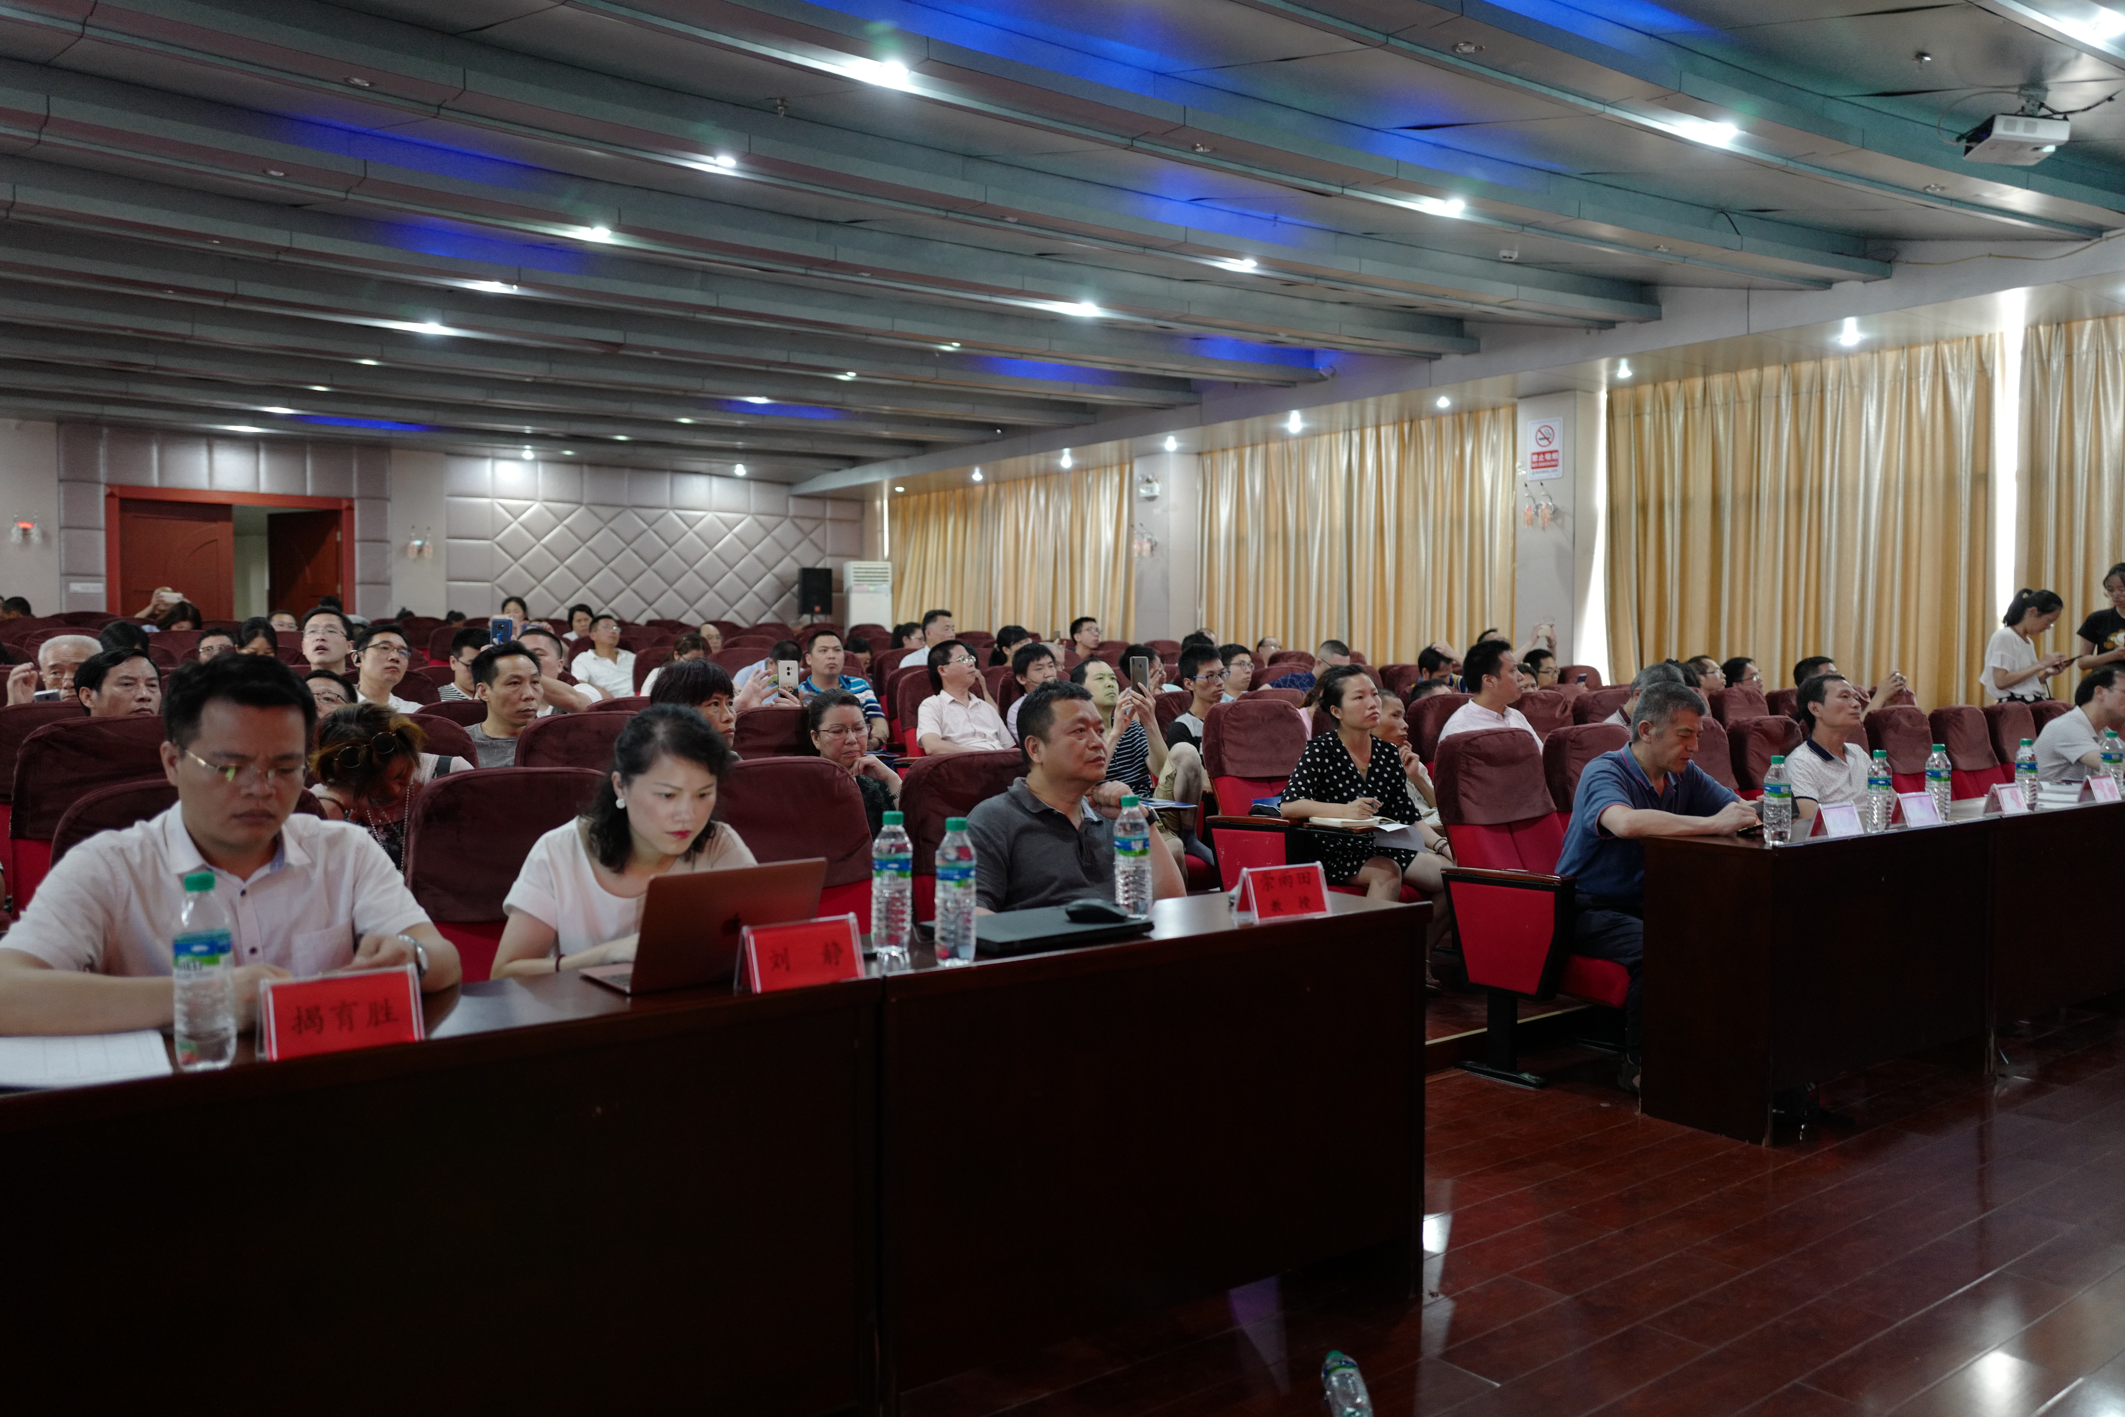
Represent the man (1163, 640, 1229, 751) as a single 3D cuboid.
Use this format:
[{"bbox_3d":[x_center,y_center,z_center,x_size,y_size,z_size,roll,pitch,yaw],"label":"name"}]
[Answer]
[{"bbox_3d":[0.663,0.339,6.462,0.500,1.160,0.800,-1,2,-37],"label":"man"}]

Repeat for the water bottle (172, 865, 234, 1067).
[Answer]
[{"bbox_3d":[-0.993,0.303,1.912,0.065,0.227,0.065,-1,2,-39],"label":"water bottle"}]

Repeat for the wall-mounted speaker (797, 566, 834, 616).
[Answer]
[{"bbox_3d":[-2.715,-1.288,18.295,0.330,0.515,0.320,0,2,-18],"label":"wall-mounted speaker"}]

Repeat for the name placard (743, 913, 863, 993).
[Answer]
[{"bbox_3d":[-0.383,0.357,2.424,0.180,0.091,0.067,-1,2,-39],"label":"name placard"}]

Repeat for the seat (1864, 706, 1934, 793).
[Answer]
[{"bbox_3d":[3.656,0.536,6.769,0.577,1.022,0.634,-1,3,-38],"label":"seat"}]

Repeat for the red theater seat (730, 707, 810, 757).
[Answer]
[{"bbox_3d":[-0.588,0.517,4.454,0.577,1.022,0.634,-1,3,-38],"label":"red theater seat"}]

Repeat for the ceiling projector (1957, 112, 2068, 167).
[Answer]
[{"bbox_3d":[3.932,-2.338,6.815,0.287,0.093,0.267,7,0,5],"label":"ceiling projector"}]

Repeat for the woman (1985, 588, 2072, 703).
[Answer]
[{"bbox_3d":[5.286,0.096,9.053,0.460,1.500,0.440,1,2,35],"label":"woman"}]

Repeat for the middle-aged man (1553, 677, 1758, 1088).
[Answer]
[{"bbox_3d":[1.734,0.513,4.893,0.562,1.185,0.695,-1,3,-38],"label":"middle-aged man"}]

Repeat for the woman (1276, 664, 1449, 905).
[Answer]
[{"bbox_3d":[1.026,0.404,5.621,0.566,1.121,0.667,-1,2,-33],"label":"woman"}]

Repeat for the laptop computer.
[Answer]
[{"bbox_3d":[-0.538,0.317,2.473,0.281,0.190,0.276,-1,3,-38],"label":"laptop computer"}]

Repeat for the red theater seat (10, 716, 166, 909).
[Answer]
[{"bbox_3d":[-1.873,0.547,3.460,0.577,1.022,0.634,-1,3,-38],"label":"red theater seat"}]

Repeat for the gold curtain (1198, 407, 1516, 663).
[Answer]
[{"bbox_3d":[2.423,-0.922,13.989,0.160,2.880,3.800,-1,2,-36],"label":"gold curtain"}]

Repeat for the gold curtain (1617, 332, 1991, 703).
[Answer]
[{"bbox_3d":[4.728,-0.746,10.856,0.160,3.000,2.700,-1,2,-36],"label":"gold curtain"}]

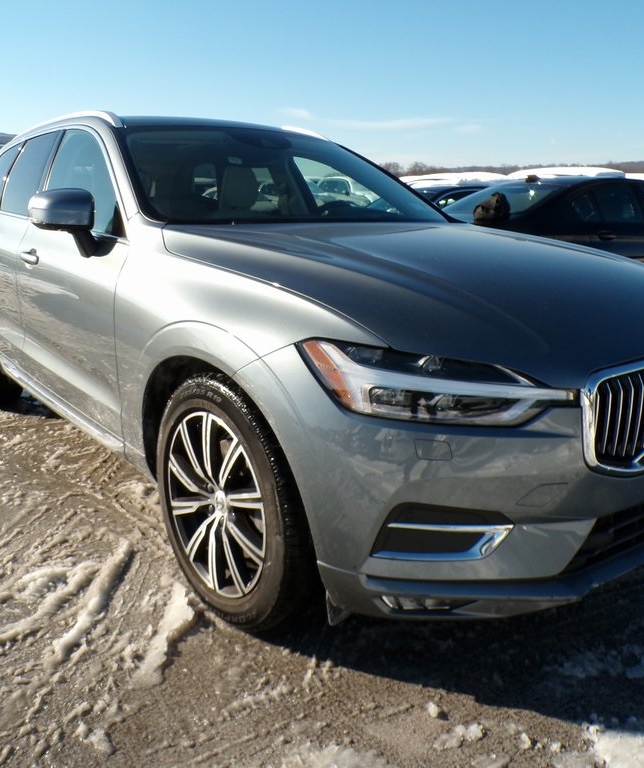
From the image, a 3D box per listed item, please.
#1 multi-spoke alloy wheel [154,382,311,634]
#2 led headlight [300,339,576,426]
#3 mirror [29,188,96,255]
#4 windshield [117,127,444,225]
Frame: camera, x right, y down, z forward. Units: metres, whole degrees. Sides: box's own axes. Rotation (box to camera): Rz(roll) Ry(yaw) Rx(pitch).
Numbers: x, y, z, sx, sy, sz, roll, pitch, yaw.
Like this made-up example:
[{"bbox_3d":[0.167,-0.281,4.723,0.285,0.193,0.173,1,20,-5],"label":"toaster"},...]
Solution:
[{"bbox_3d":[-0.221,0.326,2.026,0.250,0.730,0.730,-9,17,-37],"label":"multi-spoke alloy wheel"},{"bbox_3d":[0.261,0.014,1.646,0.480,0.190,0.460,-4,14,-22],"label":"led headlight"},{"bbox_3d":[-0.846,-0.550,2.438,0.240,0.230,0.220,-9,17,-37],"label":"mirror"},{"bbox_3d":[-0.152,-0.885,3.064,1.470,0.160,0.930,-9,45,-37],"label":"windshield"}]

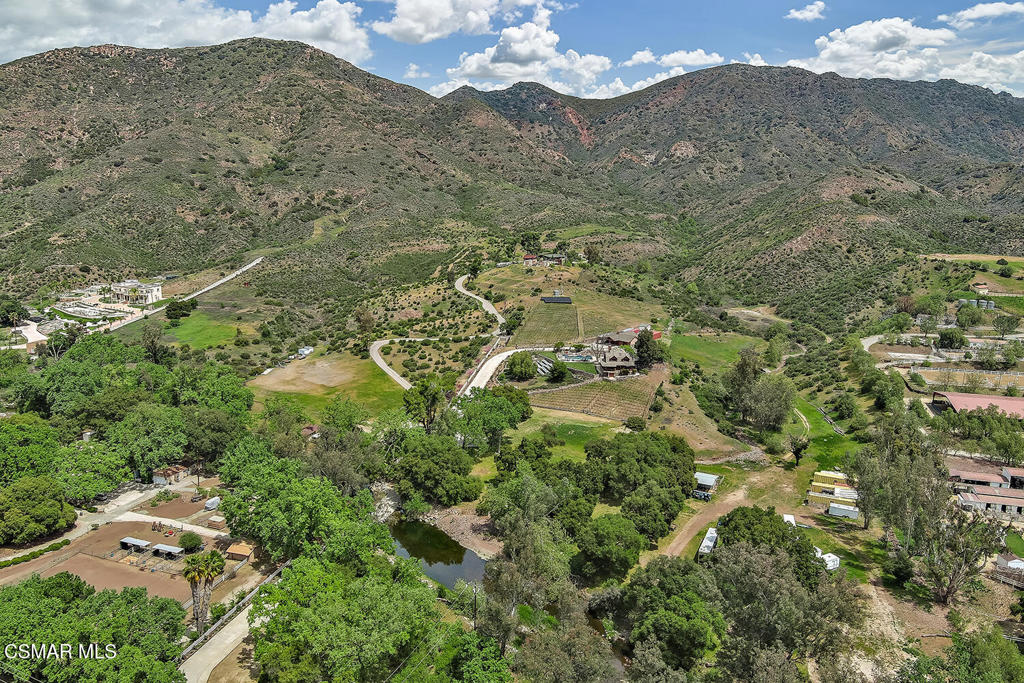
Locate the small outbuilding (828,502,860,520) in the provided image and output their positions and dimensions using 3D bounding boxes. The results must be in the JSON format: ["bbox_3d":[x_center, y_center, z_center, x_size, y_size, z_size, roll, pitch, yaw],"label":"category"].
[{"bbox_3d":[87.372,44.862,217.246,7.300,2.500,2.600,5,13,24],"label":"small outbuilding"}]

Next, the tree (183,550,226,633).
[{"bbox_3d":[-60.467,49.782,161.636,8.200,16.000,6.000,0,12,0],"label":"tree"}]

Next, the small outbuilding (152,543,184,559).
[{"bbox_3d":[-80.836,49.687,194.909,7.463,2.350,2.900,4,13,18],"label":"small outbuilding"}]

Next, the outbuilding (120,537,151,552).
[{"bbox_3d":[-89.985,48.980,198.237,7.734,2.350,2.900,4,13,18],"label":"outbuilding"}]

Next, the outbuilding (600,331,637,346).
[{"bbox_3d":[47.395,-0.966,362.000,14.500,5.500,9.000,4,13,20],"label":"outbuilding"}]

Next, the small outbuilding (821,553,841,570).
[{"bbox_3d":[72.975,50.852,189.190,3.300,2.450,2.800,-6,14,-28],"label":"small outbuilding"}]

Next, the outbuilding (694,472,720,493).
[{"bbox_3d":[55.380,40.668,236.498,6.600,2.700,6.500,6,13,25],"label":"outbuilding"}]

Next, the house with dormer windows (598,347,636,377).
[{"bbox_3d":[43.400,8.260,344.450,14.200,10.800,11.000,-1,10,-3],"label":"house with dormer windows"}]

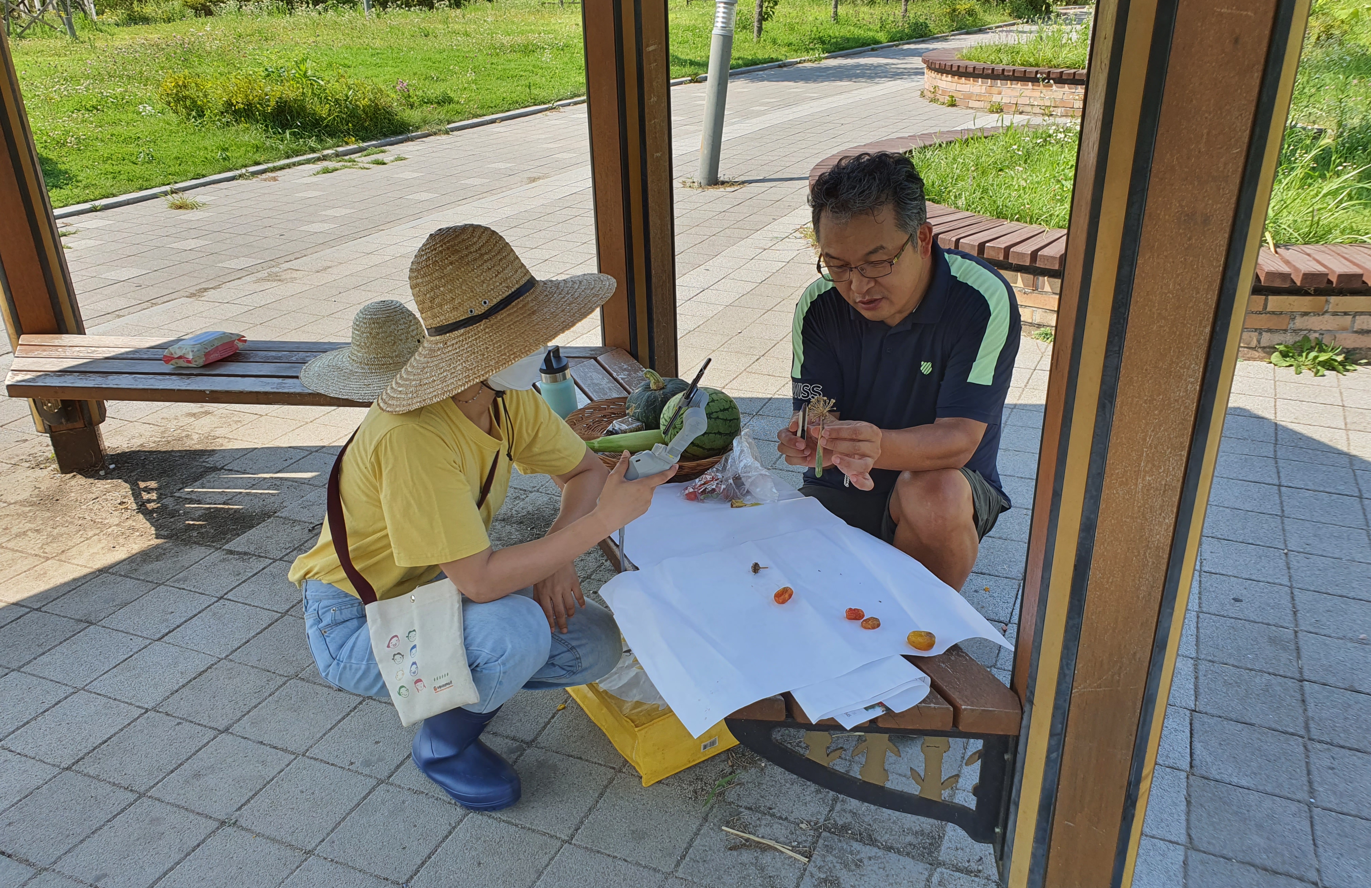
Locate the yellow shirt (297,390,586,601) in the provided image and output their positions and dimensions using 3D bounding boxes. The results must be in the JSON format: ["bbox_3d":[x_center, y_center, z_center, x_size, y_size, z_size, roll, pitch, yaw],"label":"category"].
[{"bbox_3d":[-0.467,0.078,1.862,0.460,0.450,0.420,12,27,27],"label":"yellow shirt"}]

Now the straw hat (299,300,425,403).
[{"bbox_3d":[-0.795,-0.270,2.715,0.440,0.190,0.440,-1,23,0],"label":"straw hat"}]

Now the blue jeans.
[{"bbox_3d":[-0.393,0.339,1.948,0.570,0.290,0.370,8,25,20],"label":"blue jeans"}]

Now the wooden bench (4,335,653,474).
[{"bbox_3d":[-1.101,-0.022,2.925,1.880,0.450,0.410,2,24,7],"label":"wooden bench"}]

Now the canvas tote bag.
[{"bbox_3d":[-0.461,0.248,1.764,0.210,0.480,0.150,-5,17,7],"label":"canvas tote bag"}]

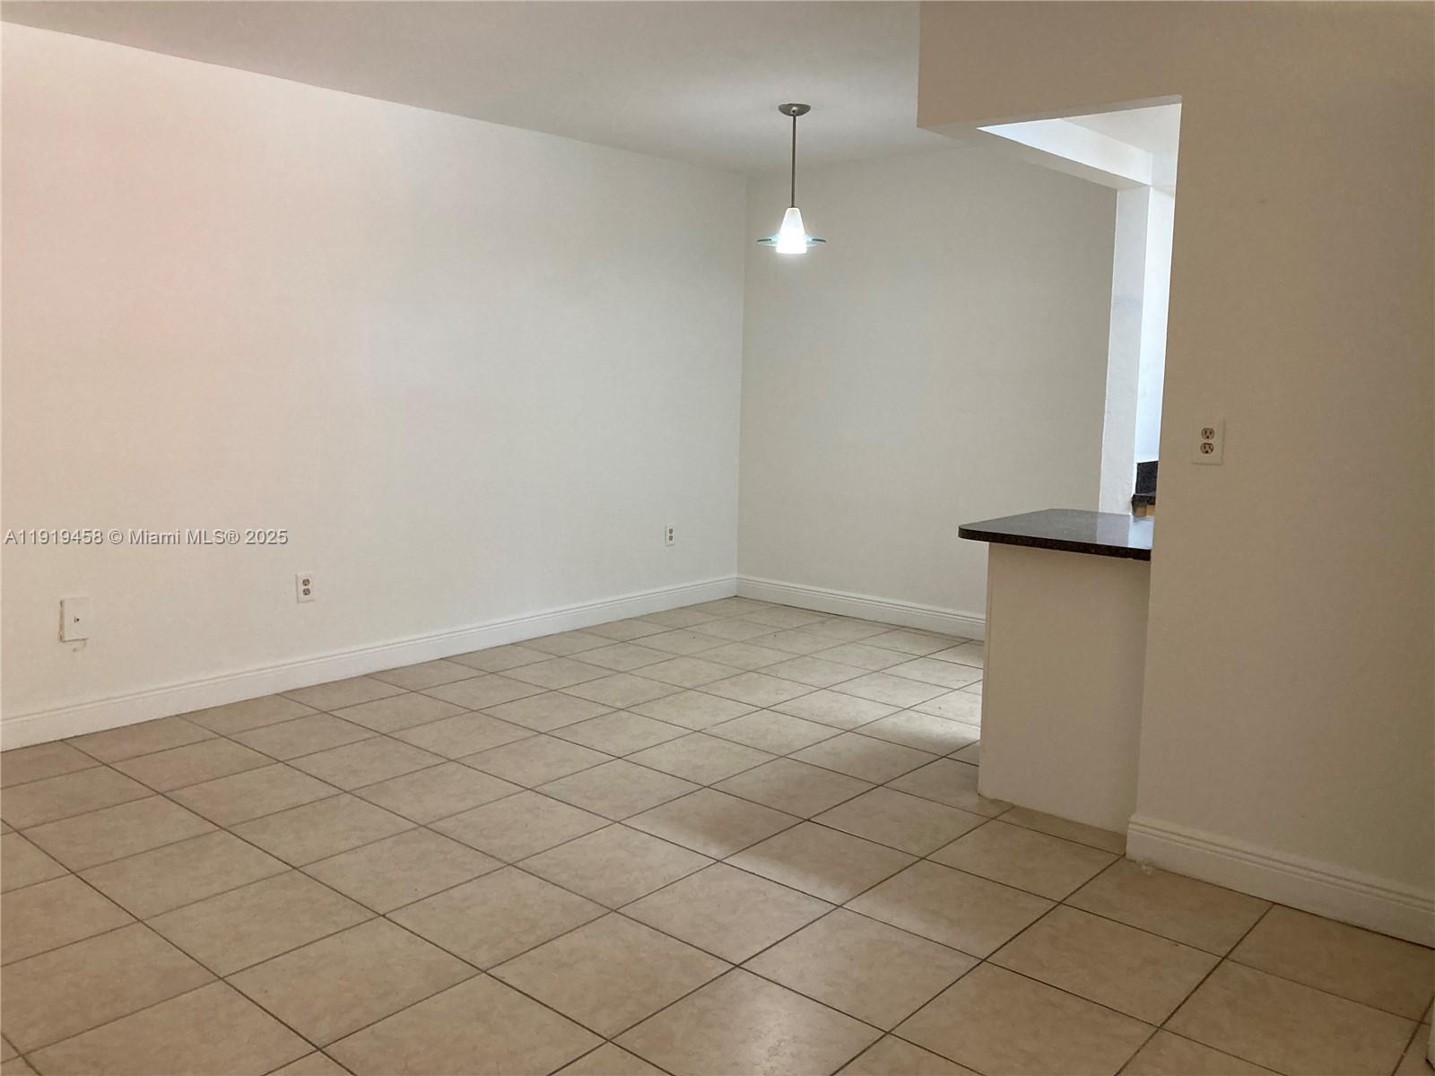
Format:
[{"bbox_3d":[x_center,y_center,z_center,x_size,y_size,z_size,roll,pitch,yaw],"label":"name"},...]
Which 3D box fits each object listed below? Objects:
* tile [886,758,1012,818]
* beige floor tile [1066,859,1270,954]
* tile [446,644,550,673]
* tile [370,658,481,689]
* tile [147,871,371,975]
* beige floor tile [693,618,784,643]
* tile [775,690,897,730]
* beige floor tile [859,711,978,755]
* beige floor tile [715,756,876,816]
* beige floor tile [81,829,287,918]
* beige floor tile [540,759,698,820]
[{"bbox_3d":[0.829,0.827,3.865,0.400,0.012,0.400,8,11,40],"label":"tile"},{"bbox_3d":[1.178,0.956,3.036,0.402,0.010,0.390,8,11,40],"label":"beige floor tile"},{"bbox_3d":[-1.007,0.569,5.435,0.363,0.012,0.400,8,11,40],"label":"tile"},{"bbox_3d":[-1.279,0.608,5.127,0.380,0.010,0.404,8,11,40],"label":"tile"},{"bbox_3d":[-1.122,0.942,2.857,0.404,0.010,0.404,8,11,40],"label":"tile"},{"bbox_3d":[0.088,0.489,6.146,0.407,0.010,0.407,8,11,40],"label":"beige floor tile"},{"bbox_3d":[0.481,0.701,4.711,0.402,0.010,0.402,8,11,40],"label":"tile"},{"bbox_3d":[0.792,0.746,4.468,0.407,0.010,0.407,8,11,40],"label":"beige floor tile"},{"bbox_3d":[0.254,0.826,3.834,0.402,0.010,0.402,8,11,40],"label":"beige floor tile"},{"bbox_3d":[-1.431,0.899,3.121,0.404,0.010,0.404,8,11,40],"label":"beige floor tile"},{"bbox_3d":[-0.321,0.819,3.775,0.400,0.010,0.400,8,11,40],"label":"beige floor tile"}]

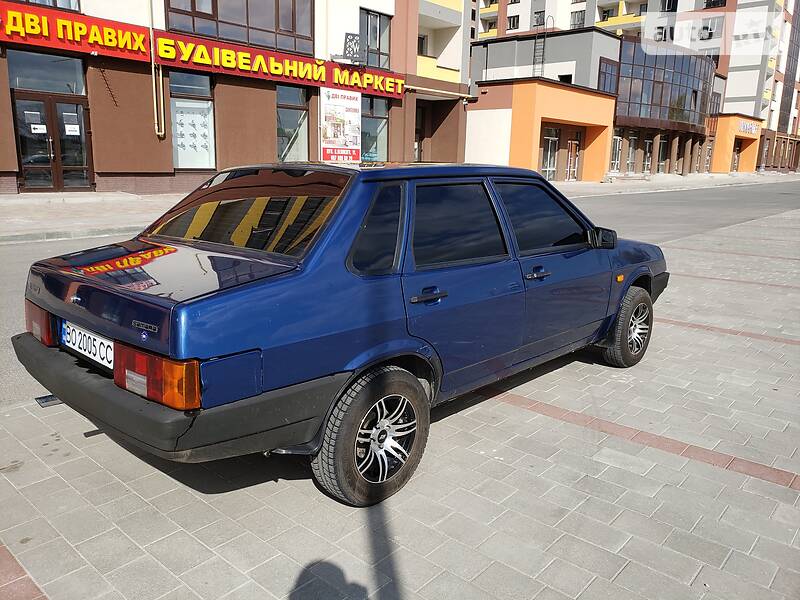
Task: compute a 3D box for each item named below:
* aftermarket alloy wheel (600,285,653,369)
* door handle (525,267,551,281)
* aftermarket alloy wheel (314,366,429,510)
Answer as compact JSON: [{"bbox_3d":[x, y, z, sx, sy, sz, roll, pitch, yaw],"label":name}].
[{"bbox_3d":[1.584,0.181,4.191,0.185,0.574,0.574,10,15,42],"label":"aftermarket alloy wheel"},{"bbox_3d":[0.691,-0.126,2.991,0.042,0.036,0.226,10,15,42],"label":"door handle"},{"bbox_3d":[-0.110,0.535,2.442,0.185,0.574,0.574,10,15,42],"label":"aftermarket alloy wheel"}]

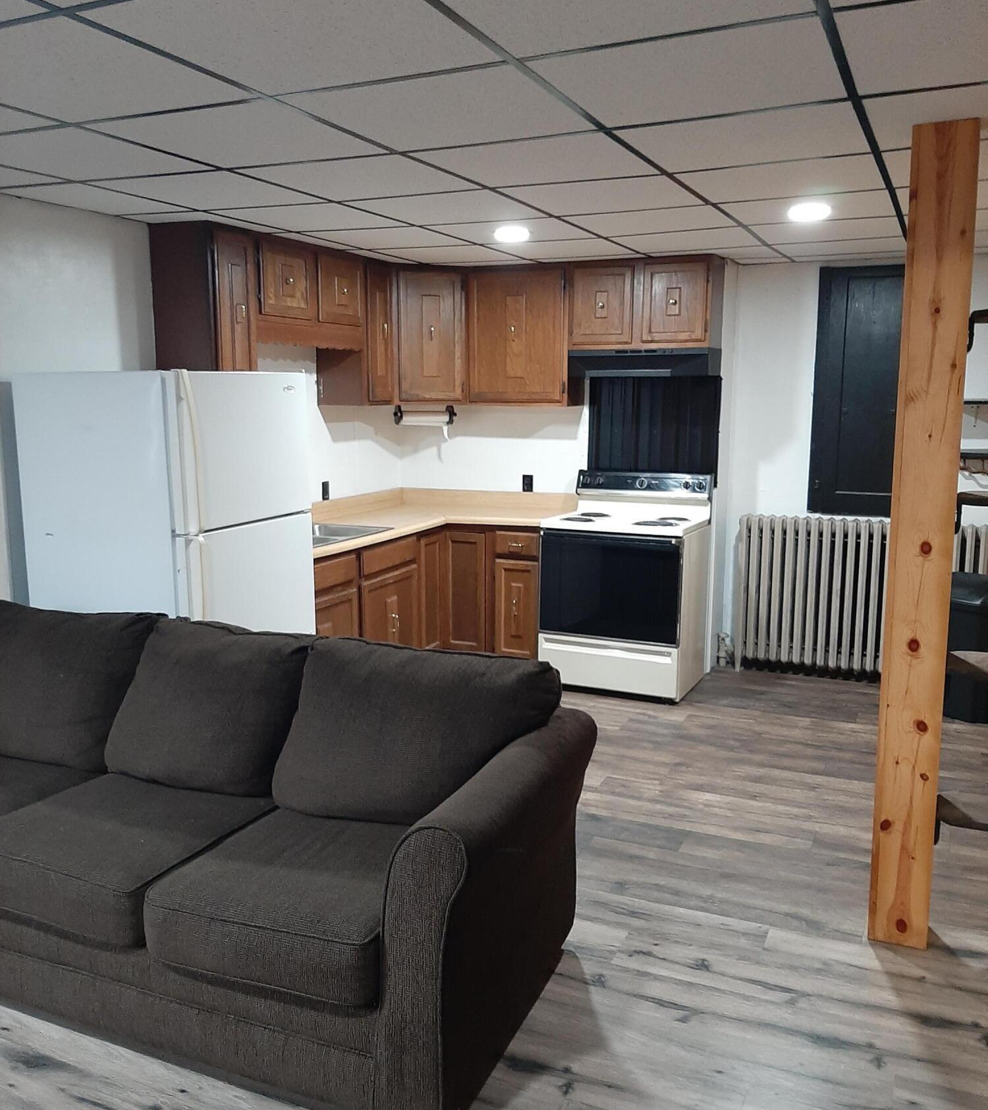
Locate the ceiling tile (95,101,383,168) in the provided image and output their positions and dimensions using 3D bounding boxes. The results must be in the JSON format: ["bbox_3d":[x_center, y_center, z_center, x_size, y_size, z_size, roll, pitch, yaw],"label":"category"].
[{"bbox_3d":[-0.675,-1.131,2.671,0.603,0.018,0.603,5,11,25],"label":"ceiling tile"}]

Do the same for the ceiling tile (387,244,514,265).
[{"bbox_3d":[-0.224,-1.524,4.997,0.605,0.025,0.595,4,11,25],"label":"ceiling tile"}]

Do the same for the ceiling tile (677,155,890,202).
[{"bbox_3d":[0.942,-1.221,3.212,0.603,0.018,0.603,5,11,25],"label":"ceiling tile"}]

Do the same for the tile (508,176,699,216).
[{"bbox_3d":[0.384,-1.261,3.443,0.605,0.025,0.595,4,11,25],"label":"tile"}]

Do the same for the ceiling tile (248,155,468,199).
[{"bbox_3d":[-0.416,-1.216,3.176,0.605,0.025,0.595,4,11,25],"label":"ceiling tile"}]

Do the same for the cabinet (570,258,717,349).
[{"bbox_3d":[0.810,-1.325,5.294,0.767,0.465,0.320,5,11,25],"label":"cabinet"}]

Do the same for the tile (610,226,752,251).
[{"bbox_3d":[0.890,-1.453,4.551,0.605,0.025,0.600,4,11,25],"label":"tile"}]

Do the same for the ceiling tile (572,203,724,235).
[{"bbox_3d":[0.639,-1.363,4.021,0.605,0.025,0.600,4,11,25],"label":"ceiling tile"}]

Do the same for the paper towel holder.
[{"bbox_3d":[-0.395,-0.802,5.672,0.360,0.125,0.120,-4,10,-22],"label":"paper towel holder"}]

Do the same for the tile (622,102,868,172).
[{"bbox_3d":[0.694,-1.141,2.704,0.605,0.025,0.600,4,11,25],"label":"tile"}]

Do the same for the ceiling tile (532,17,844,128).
[{"bbox_3d":[0.439,-1.043,2.162,0.603,0.018,0.603,5,11,25],"label":"ceiling tile"}]

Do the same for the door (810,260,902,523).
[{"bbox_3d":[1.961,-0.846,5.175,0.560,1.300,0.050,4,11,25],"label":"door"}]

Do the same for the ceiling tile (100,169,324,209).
[{"bbox_3d":[-0.972,-1.262,3.434,0.605,0.025,0.600,4,11,25],"label":"ceiling tile"}]

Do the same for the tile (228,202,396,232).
[{"bbox_3d":[-0.715,-1.347,3.940,0.603,0.018,0.603,5,11,25],"label":"tile"}]

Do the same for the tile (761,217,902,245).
[{"bbox_3d":[1.433,-1.394,4.231,0.605,0.025,0.595,4,11,25],"label":"tile"}]

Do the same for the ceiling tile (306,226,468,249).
[{"bbox_3d":[-0.464,-1.438,4.473,0.603,0.018,0.603,5,11,25],"label":"ceiling tile"}]

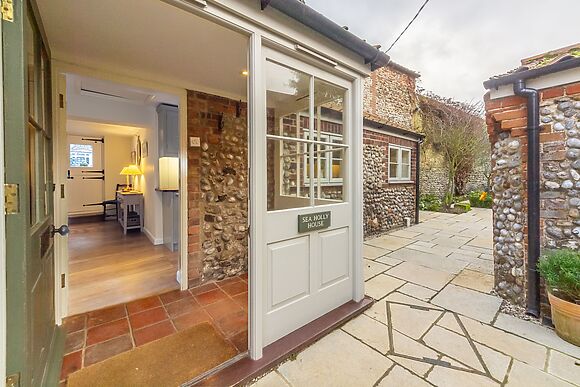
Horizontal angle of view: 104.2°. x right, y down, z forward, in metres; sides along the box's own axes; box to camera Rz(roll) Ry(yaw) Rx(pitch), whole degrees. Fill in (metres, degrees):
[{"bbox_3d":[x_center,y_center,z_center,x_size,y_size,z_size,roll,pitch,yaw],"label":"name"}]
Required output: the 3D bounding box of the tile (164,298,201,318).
[{"bbox_3d":[-0.892,0.967,1.901,0.230,0.020,0.230,-2,2,-39],"label":"tile"}]

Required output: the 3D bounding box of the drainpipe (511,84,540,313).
[{"bbox_3d":[1.950,0.055,1.860,0.110,1.920,0.140,-1,1,-42],"label":"drainpipe"}]

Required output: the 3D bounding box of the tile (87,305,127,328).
[{"bbox_3d":[-1.429,0.973,1.765,0.230,0.020,0.230,-2,2,-39],"label":"tile"}]

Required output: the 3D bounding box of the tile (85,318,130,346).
[{"bbox_3d":[-1.276,0.981,1.590,0.230,0.020,0.230,-2,2,-39],"label":"tile"}]

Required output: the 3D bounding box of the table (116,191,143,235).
[{"bbox_3d":[-3.410,0.335,4.830,0.370,0.775,1.450,-2,2,-39],"label":"table"}]

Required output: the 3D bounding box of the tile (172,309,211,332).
[{"bbox_3d":[-0.744,0.975,1.715,0.230,0.020,0.230,-2,2,-39],"label":"tile"}]

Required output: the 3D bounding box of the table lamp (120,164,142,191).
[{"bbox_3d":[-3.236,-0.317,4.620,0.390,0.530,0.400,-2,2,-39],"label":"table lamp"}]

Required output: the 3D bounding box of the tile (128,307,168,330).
[{"bbox_3d":[-1.083,0.974,1.742,0.230,0.020,0.230,-2,2,-39],"label":"tile"}]

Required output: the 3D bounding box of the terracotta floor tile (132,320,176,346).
[{"bbox_3d":[-0.939,0.982,1.571,0.230,0.020,0.230,-2,2,-39],"label":"terracotta floor tile"}]

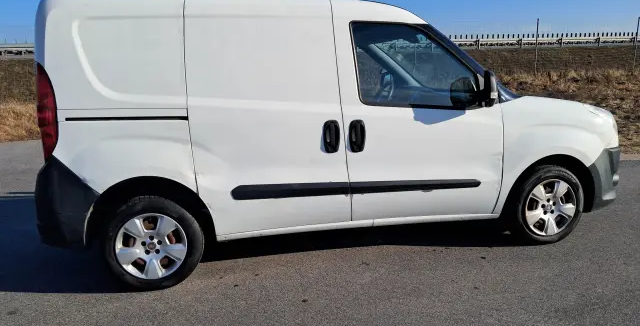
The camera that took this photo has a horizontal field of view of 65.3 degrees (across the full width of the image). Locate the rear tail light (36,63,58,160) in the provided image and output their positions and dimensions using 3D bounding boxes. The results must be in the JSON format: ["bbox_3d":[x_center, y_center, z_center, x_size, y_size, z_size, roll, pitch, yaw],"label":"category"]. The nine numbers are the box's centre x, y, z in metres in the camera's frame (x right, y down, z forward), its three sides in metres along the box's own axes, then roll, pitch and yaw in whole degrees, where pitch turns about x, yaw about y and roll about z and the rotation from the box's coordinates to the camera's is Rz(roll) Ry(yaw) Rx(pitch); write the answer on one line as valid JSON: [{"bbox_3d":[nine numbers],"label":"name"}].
[{"bbox_3d":[-1.579,-0.288,2.901,0.163,0.576,0.173,-4,11,-12],"label":"rear tail light"}]

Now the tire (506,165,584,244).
[{"bbox_3d":[1.685,0.302,3.753,0.608,0.600,0.194,-4,11,-12],"label":"tire"}]

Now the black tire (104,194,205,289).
[{"bbox_3d":[-1.059,0.494,3.177,0.608,0.600,0.194,-4,11,-12],"label":"black tire"}]

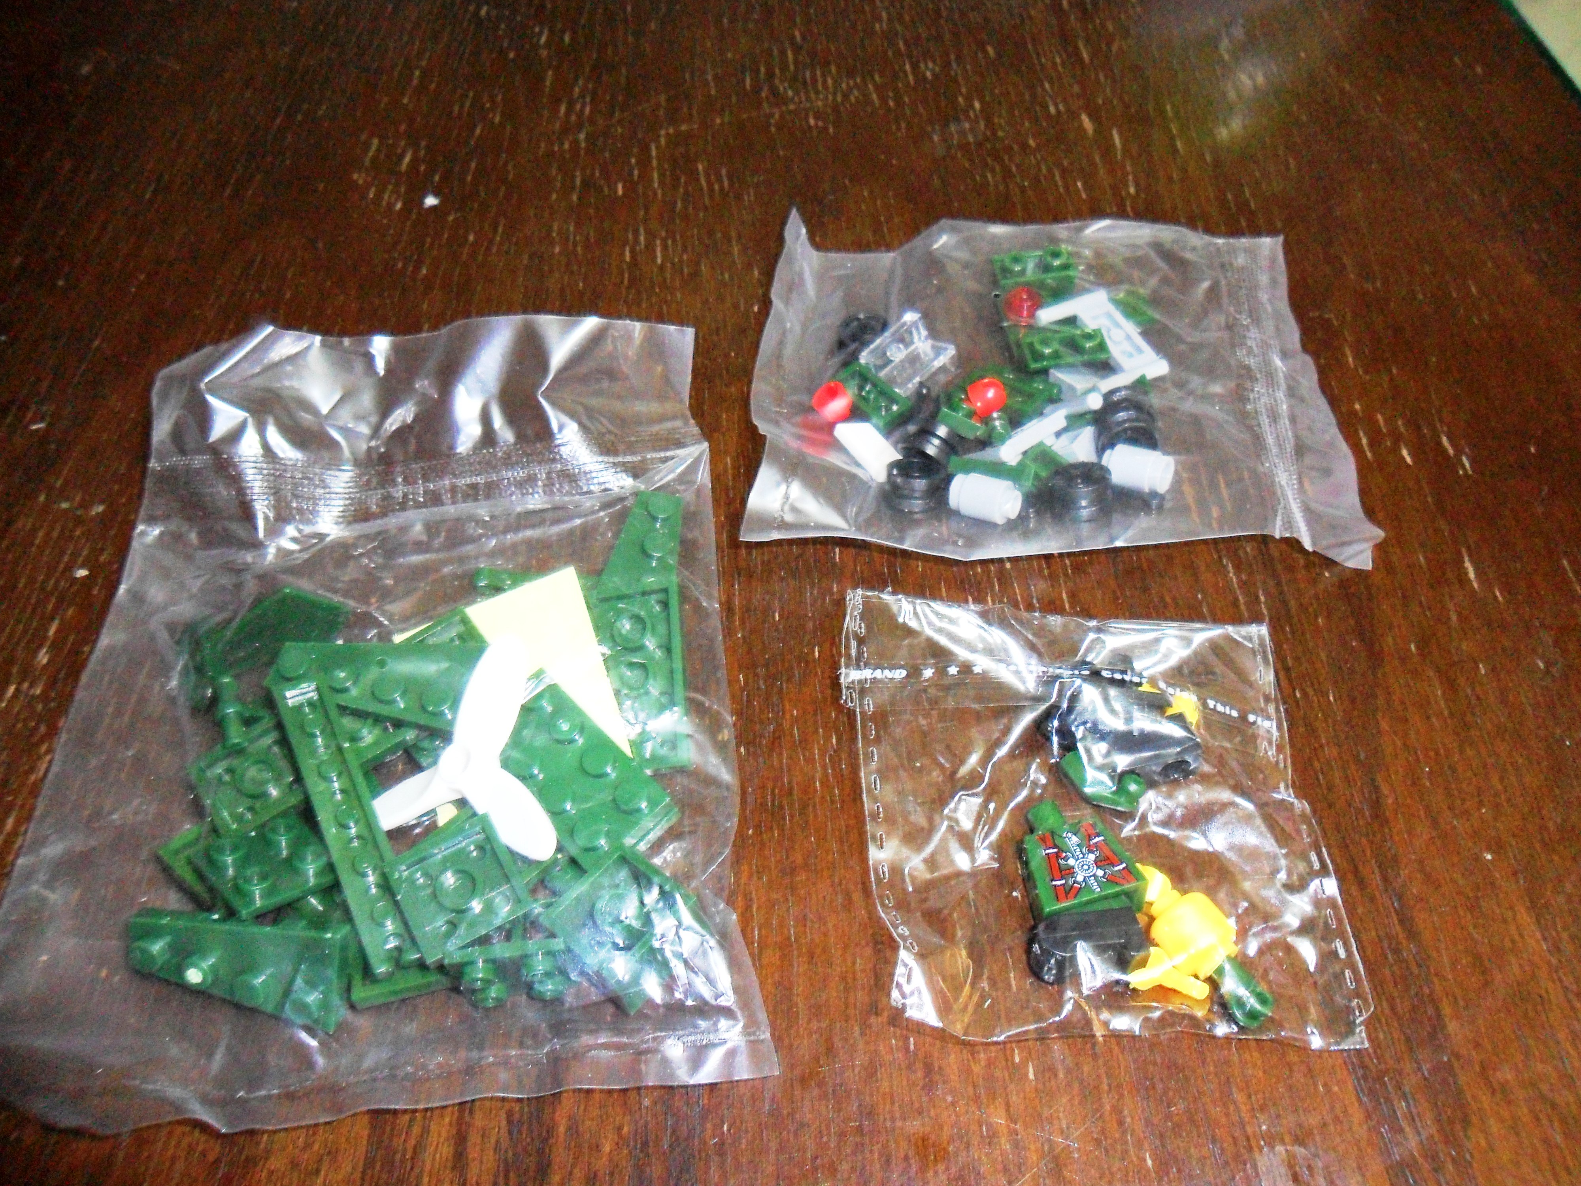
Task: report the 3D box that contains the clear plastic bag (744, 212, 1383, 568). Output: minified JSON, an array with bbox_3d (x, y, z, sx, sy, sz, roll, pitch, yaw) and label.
[{"bbox_3d":[0.050,-0.046,0.236,0.113,0.020,0.087,2,54,2],"label":"clear plastic bag"}]

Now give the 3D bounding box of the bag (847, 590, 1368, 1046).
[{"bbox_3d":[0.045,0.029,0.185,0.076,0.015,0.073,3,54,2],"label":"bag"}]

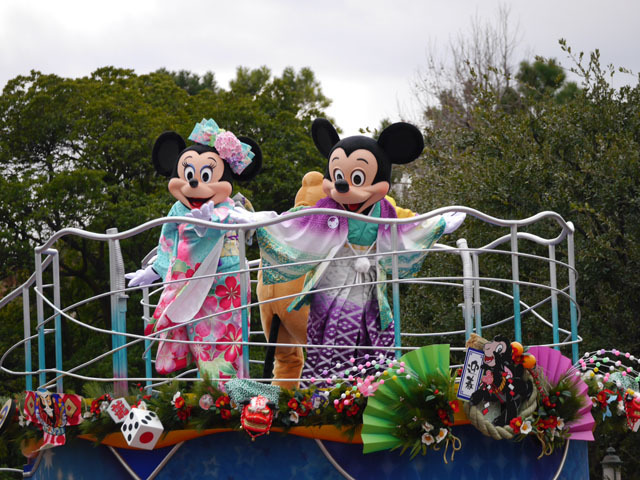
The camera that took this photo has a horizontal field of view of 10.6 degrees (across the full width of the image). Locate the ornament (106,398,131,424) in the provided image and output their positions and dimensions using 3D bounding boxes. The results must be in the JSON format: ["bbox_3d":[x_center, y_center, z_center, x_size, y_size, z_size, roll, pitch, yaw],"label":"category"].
[{"bbox_3d":[-1.192,1.019,20.500,0.125,0.148,0.050,-35,-2,5],"label":"ornament"}]

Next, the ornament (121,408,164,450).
[{"bbox_3d":[-1.051,1.122,20.400,0.160,0.160,0.160,12,34,-29],"label":"ornament"}]

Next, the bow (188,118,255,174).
[{"bbox_3d":[-0.599,-0.568,20.900,0.390,0.190,0.180,34,-3,9],"label":"bow"}]

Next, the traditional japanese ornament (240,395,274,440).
[{"bbox_3d":[-0.367,1.043,20.200,0.190,0.250,0.200,8,3,4],"label":"traditional japanese ornament"}]

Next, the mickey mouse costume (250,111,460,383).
[{"bbox_3d":[0.229,0.125,21.000,1.300,1.700,0.680,-1,-5,3],"label":"mickey mouse costume"}]

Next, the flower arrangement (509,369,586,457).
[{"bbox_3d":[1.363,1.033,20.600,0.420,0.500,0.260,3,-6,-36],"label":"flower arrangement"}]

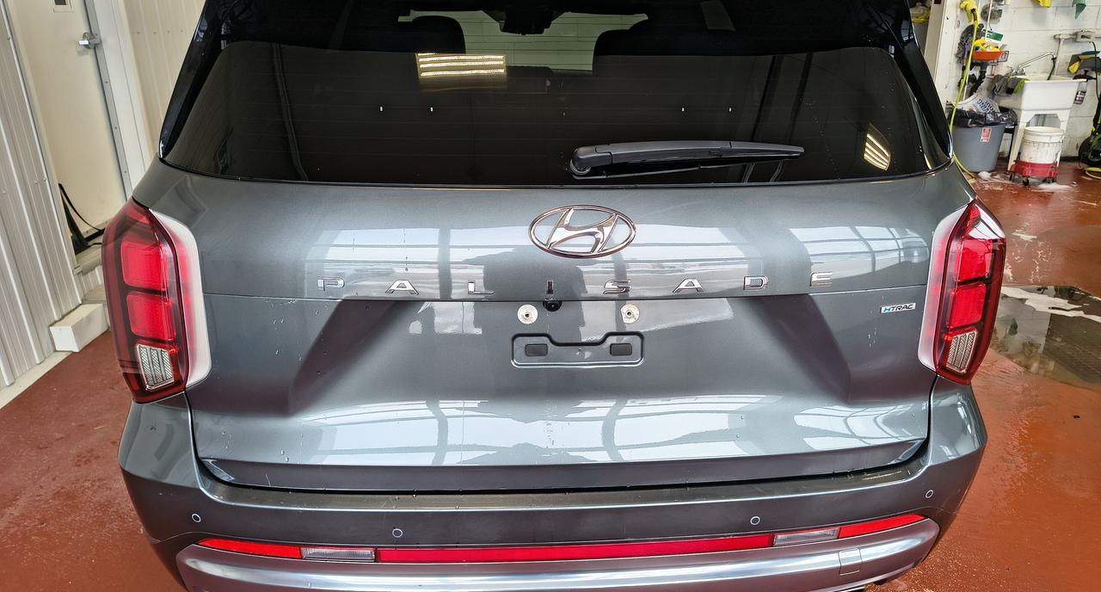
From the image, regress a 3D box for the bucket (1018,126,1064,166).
[{"bbox_3d":[4.289,-1.266,6.688,0.298,0.355,0.298,-1,20,0],"label":"bucket"}]

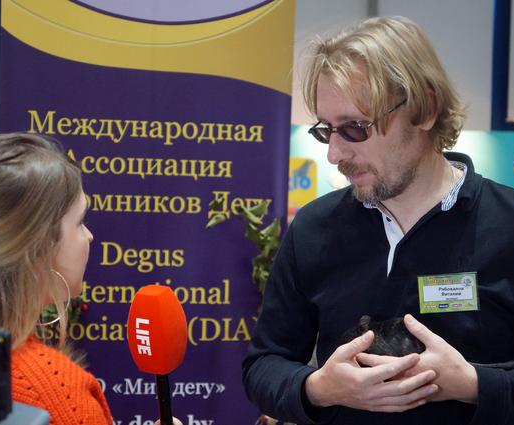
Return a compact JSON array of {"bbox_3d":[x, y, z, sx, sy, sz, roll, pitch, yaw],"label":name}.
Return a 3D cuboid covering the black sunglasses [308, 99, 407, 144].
[{"bbox_3d":[0.163,-0.140,1.563,0.134,0.041,0.137,-36,21,-34],"label":"black sunglasses"}]

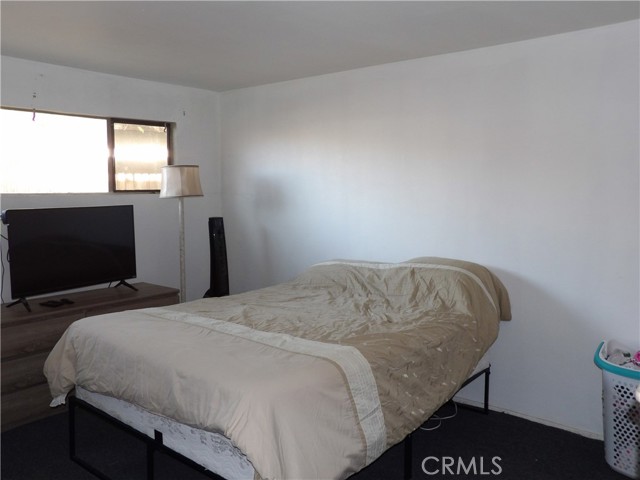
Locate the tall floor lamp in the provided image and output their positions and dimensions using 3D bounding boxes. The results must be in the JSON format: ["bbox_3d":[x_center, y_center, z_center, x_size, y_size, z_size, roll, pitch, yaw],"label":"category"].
[{"bbox_3d":[-1.187,0.196,4.503,0.373,1.663,0.373,6,8,40],"label":"tall floor lamp"}]

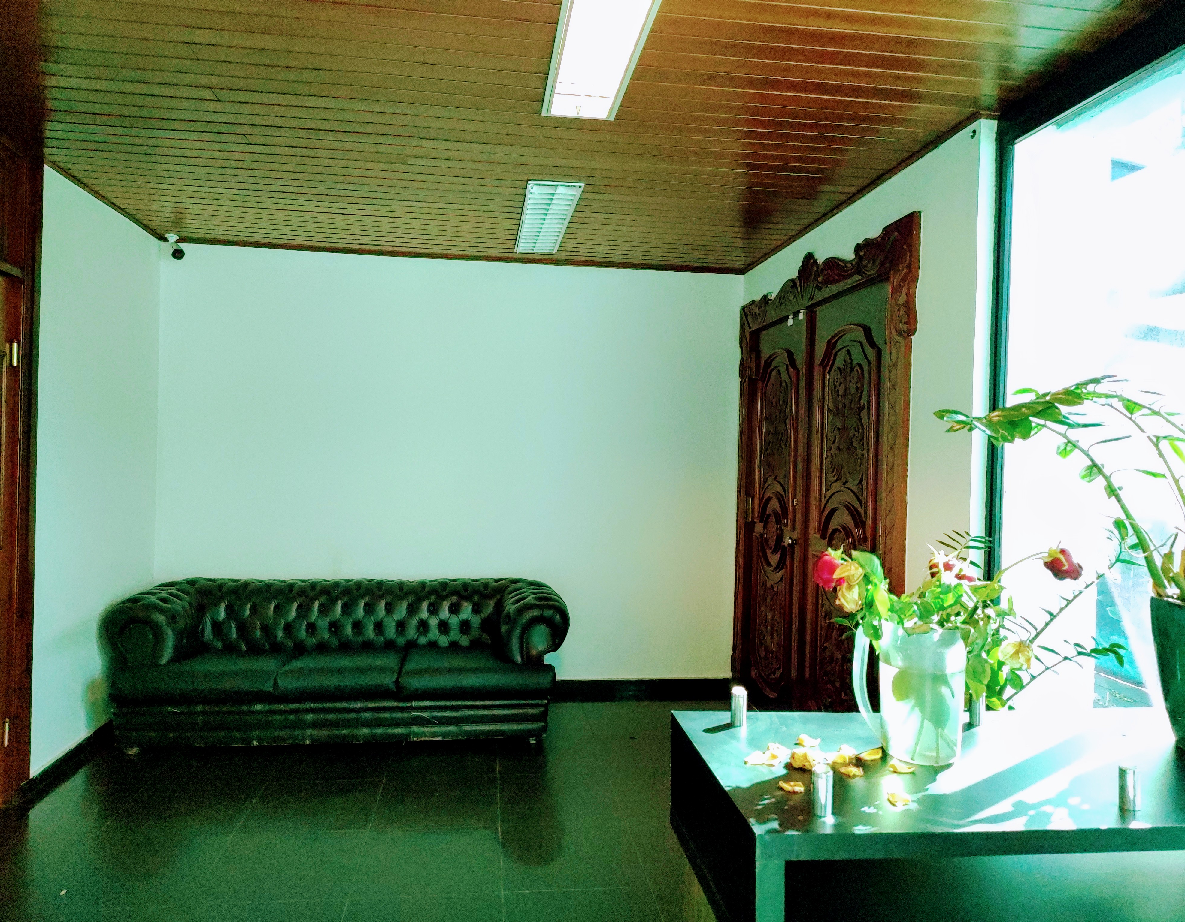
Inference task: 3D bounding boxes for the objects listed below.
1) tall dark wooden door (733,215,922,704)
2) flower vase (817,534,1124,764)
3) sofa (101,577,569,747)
[{"bbox_3d":[0.982,0.241,4.042,0.099,2.416,2.124,1,1,-7],"label":"tall dark wooden door"},{"bbox_3d":[0.663,0.330,1.532,0.515,0.375,0.307,1,1,-7],"label":"flower vase"},{"bbox_3d":[-1.236,1.009,4.398,2.178,0.759,0.854,1,1,-7],"label":"sofa"}]

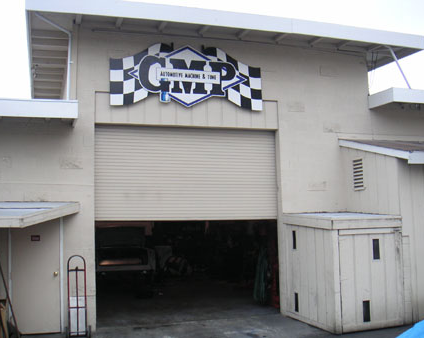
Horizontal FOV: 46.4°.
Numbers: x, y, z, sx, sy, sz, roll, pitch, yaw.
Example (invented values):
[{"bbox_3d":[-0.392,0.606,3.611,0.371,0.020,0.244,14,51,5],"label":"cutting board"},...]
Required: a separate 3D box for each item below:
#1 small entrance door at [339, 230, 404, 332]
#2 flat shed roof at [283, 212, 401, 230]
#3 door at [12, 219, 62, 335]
[{"bbox_3d":[2.648,1.843,8.155,1.240,1.565,0.060,1,-5,-17],"label":"small entrance door"},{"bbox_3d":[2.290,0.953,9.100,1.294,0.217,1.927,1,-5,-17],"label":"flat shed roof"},{"bbox_3d":[-3.060,1.839,8.590,0.820,2.006,0.060,1,-5,-14],"label":"door"}]

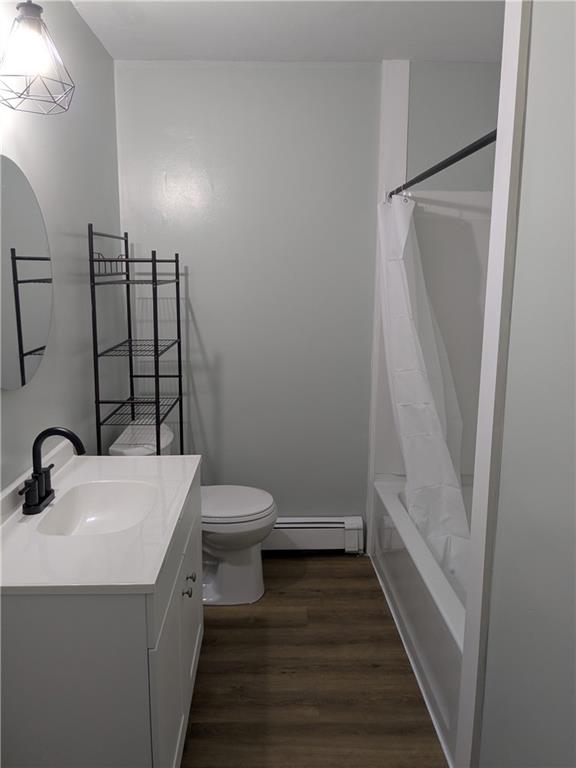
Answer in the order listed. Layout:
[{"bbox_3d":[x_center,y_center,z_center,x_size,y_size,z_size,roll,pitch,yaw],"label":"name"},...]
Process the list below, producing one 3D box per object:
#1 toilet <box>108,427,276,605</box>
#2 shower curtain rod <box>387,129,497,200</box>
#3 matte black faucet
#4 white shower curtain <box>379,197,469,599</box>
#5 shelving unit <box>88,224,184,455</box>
[{"bbox_3d":[-0.420,0.630,2.849,0.735,0.780,0.460,0,10,-2],"label":"toilet"},{"bbox_3d":[0.558,-0.799,2.223,0.032,0.032,1.510,0,10,-4],"label":"shower curtain rod"},{"bbox_3d":[-0.652,0.232,1.693,0.165,0.225,0.210,0,10,-2],"label":"matte black faucet"},{"bbox_3d":[0.602,0.002,2.709,0.300,1.740,0.760,0,10,-2],"label":"white shower curtain"},{"bbox_3d":[-0.651,0.175,2.746,0.260,1.710,0.615,0,10,-2],"label":"shelving unit"}]

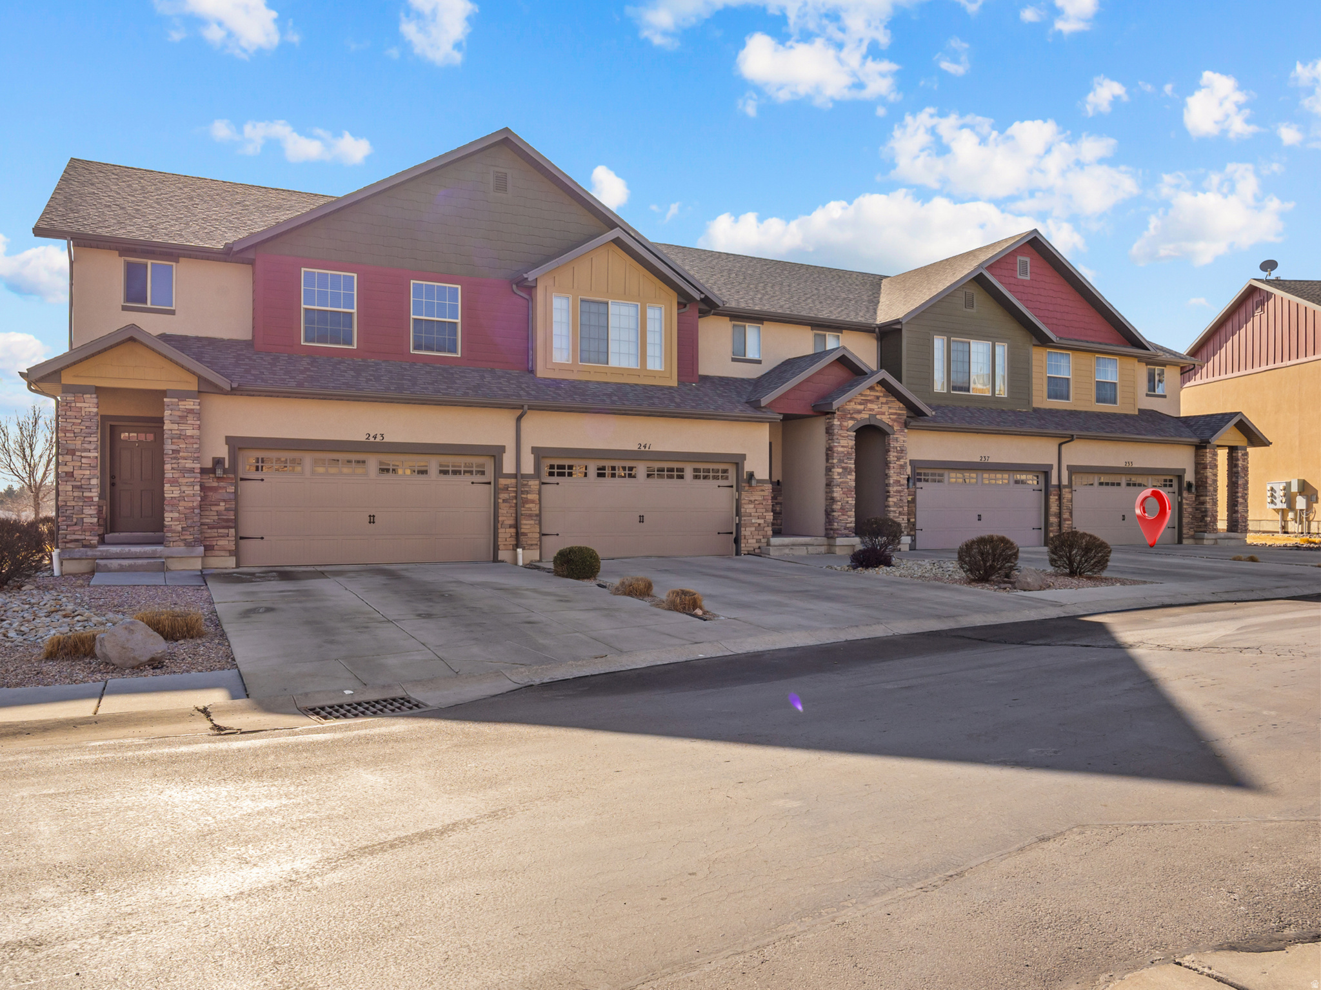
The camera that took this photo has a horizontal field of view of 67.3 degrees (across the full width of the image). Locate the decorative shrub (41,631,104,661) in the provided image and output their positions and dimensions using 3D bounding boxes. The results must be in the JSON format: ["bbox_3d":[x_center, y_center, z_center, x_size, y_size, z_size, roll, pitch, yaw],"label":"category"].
[{"bbox_3d":[-6.198,1.592,10.500,0.583,0.290,0.500,1,-1,-30],"label":"decorative shrub"}]

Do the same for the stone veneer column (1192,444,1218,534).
[{"bbox_3d":[17.123,-0.188,31.140,0.579,2.801,0.447,0,-1,-28],"label":"stone veneer column"}]

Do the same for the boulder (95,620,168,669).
[{"bbox_3d":[-5.443,1.538,10.200,0.665,0.470,0.520,1,-1,-28],"label":"boulder"}]

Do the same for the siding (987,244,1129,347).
[{"bbox_3d":[12.461,-6.249,30.910,6.406,2.778,0.101,1,-1,-27],"label":"siding"}]

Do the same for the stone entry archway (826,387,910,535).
[{"bbox_3d":[5.110,-0.833,24.474,2.320,3.720,0.460,1,-1,-28],"label":"stone entry archway"}]

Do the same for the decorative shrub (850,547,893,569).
[{"bbox_3d":[4.509,1.345,21.200,0.906,0.450,0.850,0,-1,0],"label":"decorative shrub"}]

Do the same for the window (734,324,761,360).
[{"bbox_3d":[2.283,-4.061,26.125,0.926,0.909,0.101,1,-1,-27],"label":"window"}]

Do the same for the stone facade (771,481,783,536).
[{"bbox_3d":[2.999,0.376,25.691,0.370,1.320,0.160,1,-1,-28],"label":"stone facade"}]

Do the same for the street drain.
[{"bbox_3d":[-2.433,1.804,8.222,0.925,0.101,0.563,1,-1,-35],"label":"street drain"}]

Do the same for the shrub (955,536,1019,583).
[{"bbox_3d":[6.298,1.222,19.100,1.151,0.900,1.100,1,-1,-27],"label":"shrub"}]

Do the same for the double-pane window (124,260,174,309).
[{"bbox_3d":[-9.810,-4.060,19.072,0.900,0.890,0.100,1,-1,-28],"label":"double-pane window"}]

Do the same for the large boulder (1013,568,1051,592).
[{"bbox_3d":[6.703,1.527,17.900,0.645,0.410,0.500,1,-1,-27],"label":"large boulder"}]

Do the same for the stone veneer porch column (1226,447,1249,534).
[{"bbox_3d":[18.554,-0.157,31.901,0.568,2.781,0.426,0,-1,-28],"label":"stone veneer porch column"}]

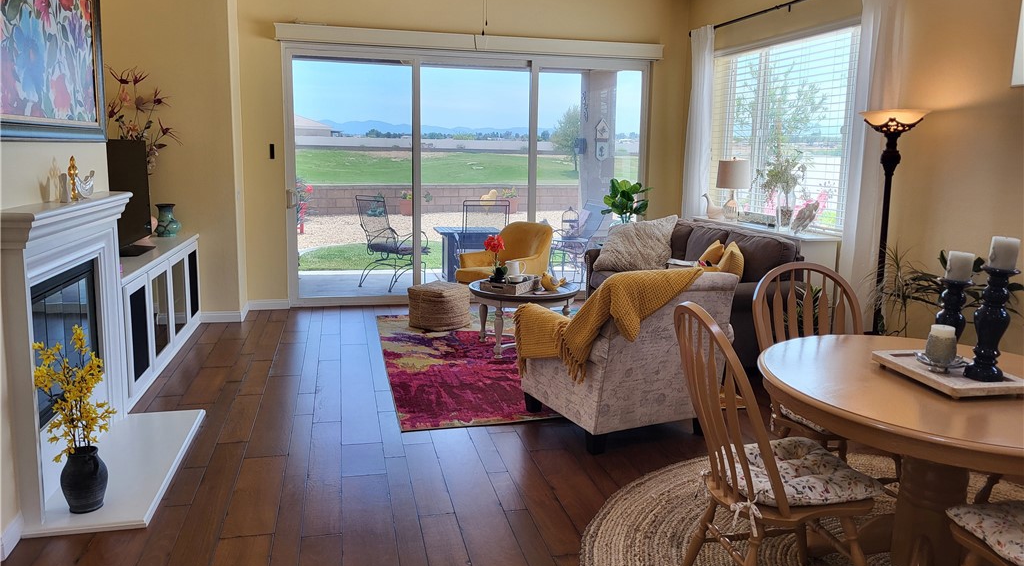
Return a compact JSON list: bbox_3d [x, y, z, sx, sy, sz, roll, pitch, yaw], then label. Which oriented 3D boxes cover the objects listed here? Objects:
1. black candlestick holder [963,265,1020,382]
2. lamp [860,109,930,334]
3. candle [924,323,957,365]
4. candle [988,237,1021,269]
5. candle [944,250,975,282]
[{"bbox_3d":[1.624,0.140,2.602,0.128,0.358,0.128,-1,10,-12],"label":"black candlestick holder"},{"bbox_3d":[2.153,-0.098,4.468,0.404,1.762,0.404,-1,10,-13],"label":"lamp"},{"bbox_3d":[1.405,0.203,2.524,0.105,0.122,0.105,-1,10,-13],"label":"candle"},{"bbox_3d":[1.638,-0.088,2.560,0.080,0.108,0.080,-1,10,-12],"label":"candle"},{"bbox_3d":[1.605,-0.063,2.755,0.080,0.100,0.080,-1,10,-12],"label":"candle"}]

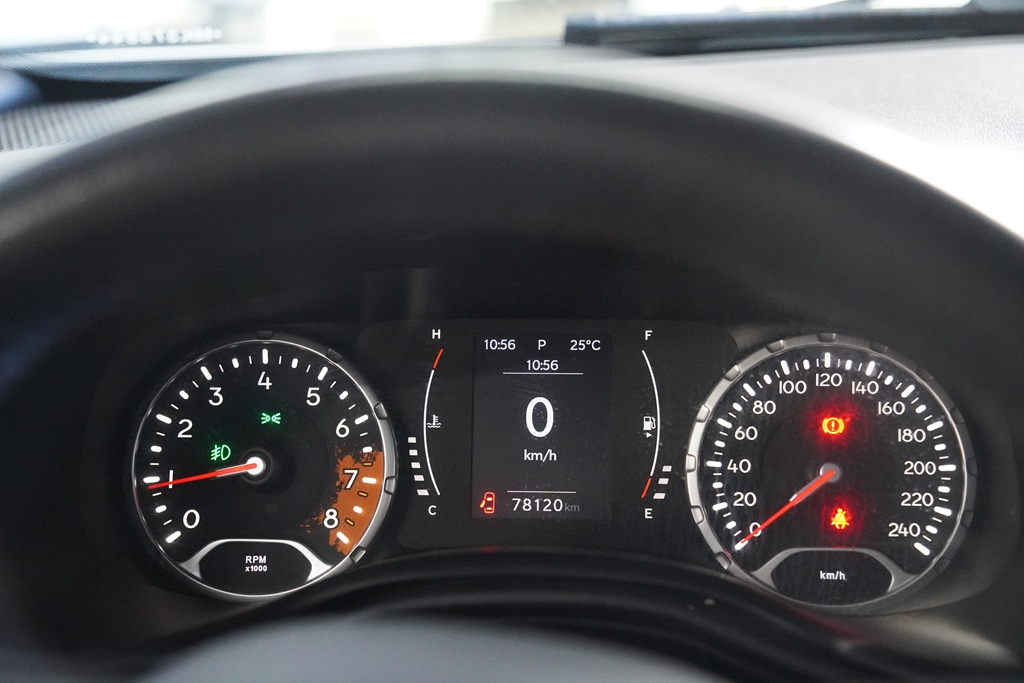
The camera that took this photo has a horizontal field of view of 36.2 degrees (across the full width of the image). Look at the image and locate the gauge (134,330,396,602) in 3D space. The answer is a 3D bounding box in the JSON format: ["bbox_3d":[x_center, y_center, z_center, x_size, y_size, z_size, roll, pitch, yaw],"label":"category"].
[{"bbox_3d":[-0.098,0.049,0.610,0.103,0.103,0.022,0,-11,5],"label":"gauge"}]

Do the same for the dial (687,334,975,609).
[{"bbox_3d":[0.120,0.050,0.591,0.107,0.106,0.022,0,-11,5],"label":"dial"}]

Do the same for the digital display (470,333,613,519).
[{"bbox_3d":[0.012,0.032,0.604,0.054,0.072,0.008,0,-11,5],"label":"digital display"}]

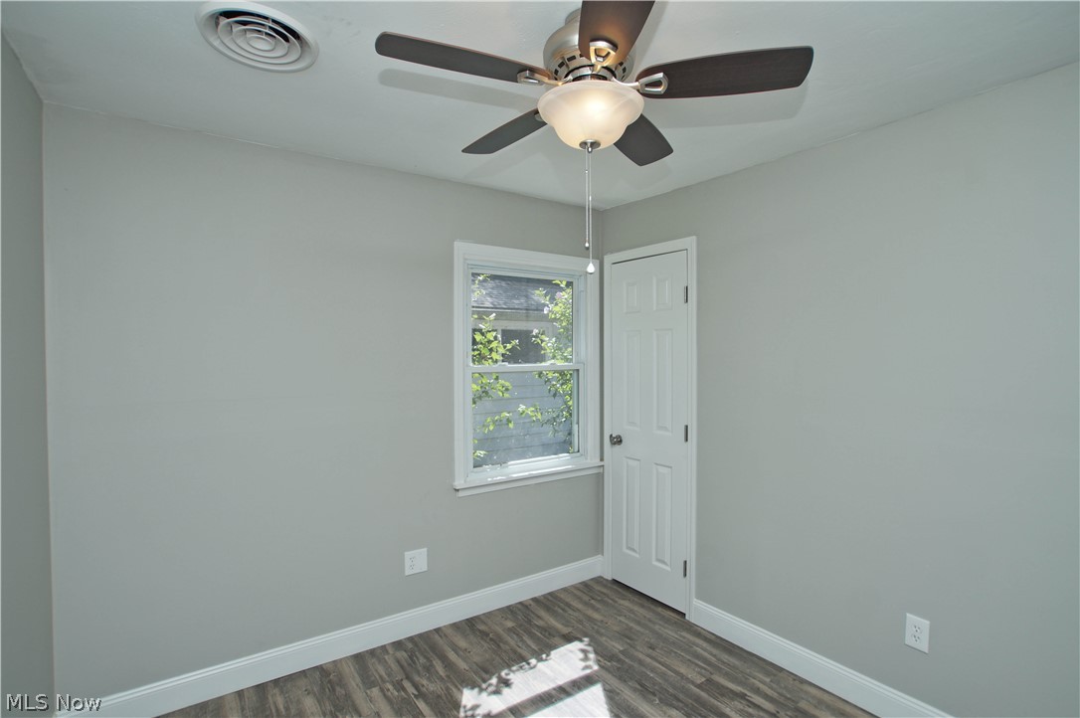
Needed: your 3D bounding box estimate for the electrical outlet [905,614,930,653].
[{"bbox_3d":[1.441,1.050,1.832,0.011,0.119,0.072,-1,1,-39],"label":"electrical outlet"}]

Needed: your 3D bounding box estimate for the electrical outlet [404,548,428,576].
[{"bbox_3d":[-0.635,1.048,2.474,0.115,0.119,0.011,-1,1,-32],"label":"electrical outlet"}]

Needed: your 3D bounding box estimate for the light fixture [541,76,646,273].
[{"bbox_3d":[0.142,-0.466,1.321,0.295,0.462,0.295,0,1,0],"label":"light fixture"}]

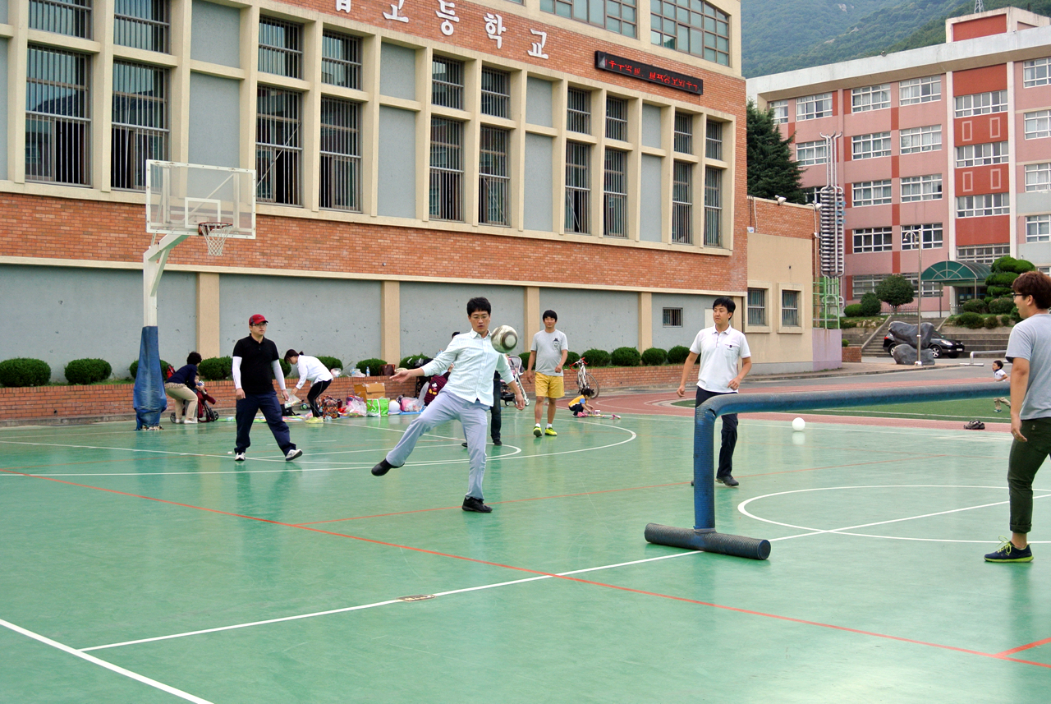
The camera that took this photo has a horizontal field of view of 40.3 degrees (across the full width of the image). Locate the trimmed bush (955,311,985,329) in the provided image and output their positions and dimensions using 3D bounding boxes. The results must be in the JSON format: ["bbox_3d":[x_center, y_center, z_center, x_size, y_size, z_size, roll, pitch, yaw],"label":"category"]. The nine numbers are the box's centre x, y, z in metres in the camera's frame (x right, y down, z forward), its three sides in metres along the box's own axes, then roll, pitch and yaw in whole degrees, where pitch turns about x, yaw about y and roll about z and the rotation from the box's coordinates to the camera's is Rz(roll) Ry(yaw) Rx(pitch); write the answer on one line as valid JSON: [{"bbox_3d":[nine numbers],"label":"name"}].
[{"bbox_3d":[26.721,-1.898,86.000,1.850,1.050,1.650,0,1,0],"label":"trimmed bush"}]

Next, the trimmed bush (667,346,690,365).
[{"bbox_3d":[4.544,0.095,41.388,0.840,0.560,0.840,0,1,0],"label":"trimmed bush"}]

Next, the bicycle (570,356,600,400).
[{"bbox_3d":[1.440,0.647,34.400,0.550,1.020,1.600,0,0,-14],"label":"bicycle"}]

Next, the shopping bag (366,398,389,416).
[{"bbox_3d":[-2.667,1.000,25.850,0.350,0.320,0.220,1,1,37],"label":"shopping bag"}]

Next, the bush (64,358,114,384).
[{"bbox_3d":[-7.708,0.347,25.249,0.840,0.460,0.840,1,1,37],"label":"bush"}]

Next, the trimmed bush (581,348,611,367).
[{"bbox_3d":[1.924,0.156,38.800,0.800,0.500,0.820,0,0,0],"label":"trimmed bush"}]

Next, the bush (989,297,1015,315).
[{"bbox_3d":[30.283,-2.921,91.000,1.600,1.000,1.500,0,1,0],"label":"bush"}]

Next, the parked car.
[{"bbox_3d":[25.301,-0.522,91.000,1.940,1.750,4.800,0,1,-43],"label":"parked car"}]

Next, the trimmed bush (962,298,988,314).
[{"bbox_3d":[30.389,-3.114,97.000,1.650,1.120,1.750,0,1,-41],"label":"trimmed bush"}]

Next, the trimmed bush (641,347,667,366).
[{"bbox_3d":[3.678,0.129,41.000,0.780,0.520,0.800,0,0,0],"label":"trimmed bush"}]

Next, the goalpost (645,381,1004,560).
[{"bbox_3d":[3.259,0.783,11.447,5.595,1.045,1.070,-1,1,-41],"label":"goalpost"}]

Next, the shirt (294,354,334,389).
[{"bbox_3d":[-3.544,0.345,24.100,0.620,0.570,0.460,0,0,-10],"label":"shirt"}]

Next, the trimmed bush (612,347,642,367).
[{"bbox_3d":[2.825,0.137,39.900,0.820,0.540,0.870,0,0,0],"label":"trimmed bush"}]

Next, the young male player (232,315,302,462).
[{"bbox_3d":[-3.029,0.424,16.800,0.770,1.720,0.500,0,1,-24],"label":"young male player"}]

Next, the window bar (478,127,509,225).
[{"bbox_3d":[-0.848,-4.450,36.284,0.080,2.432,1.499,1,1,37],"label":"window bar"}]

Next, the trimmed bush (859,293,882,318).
[{"bbox_3d":[24.829,-3.366,103.000,1.650,1.750,1.650,0,0,0],"label":"trimmed bush"}]

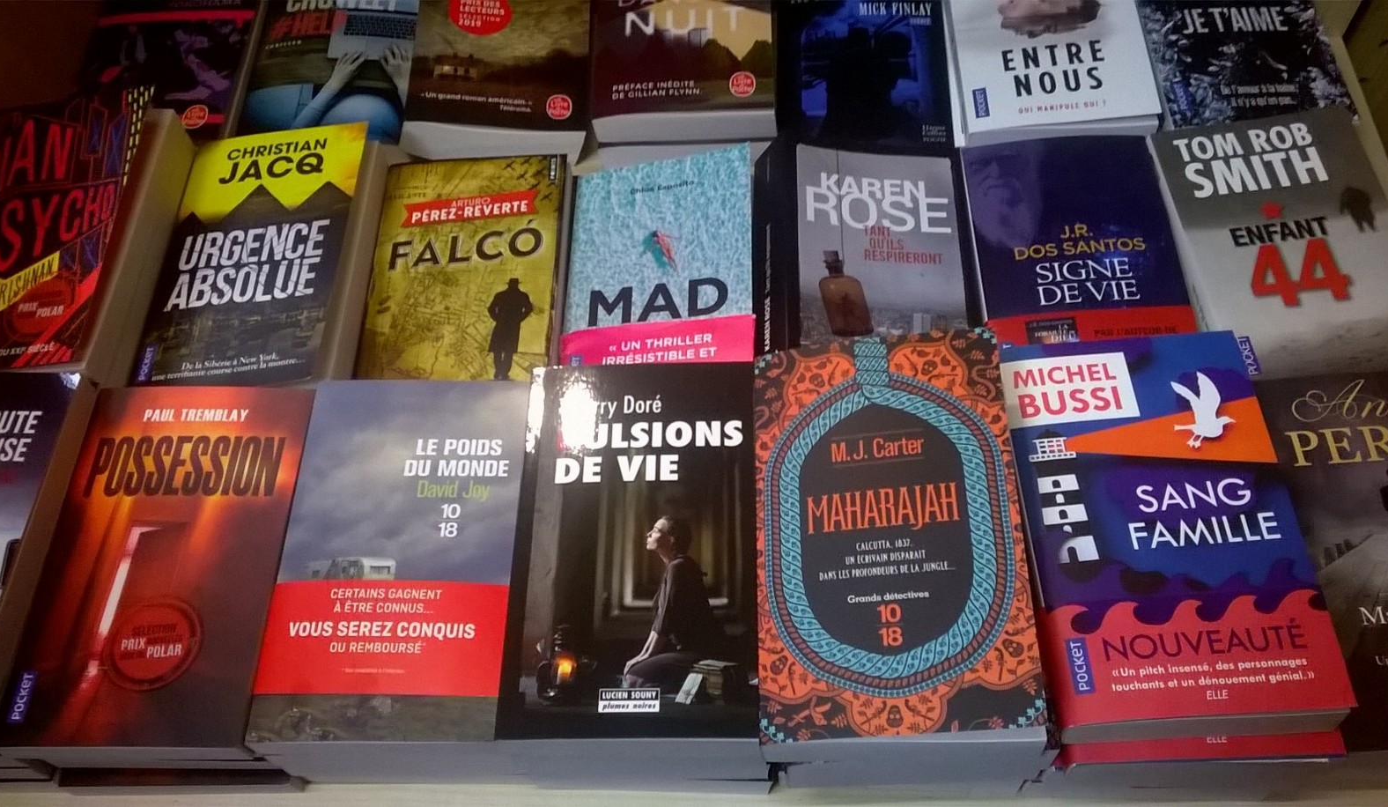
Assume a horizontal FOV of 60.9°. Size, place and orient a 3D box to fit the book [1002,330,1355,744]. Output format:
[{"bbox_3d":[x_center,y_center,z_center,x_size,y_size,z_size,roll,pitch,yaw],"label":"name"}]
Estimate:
[{"bbox_3d":[0.198,0.052,0.510,0.108,0.026,0.177,-5,57,6],"label":"book"}]

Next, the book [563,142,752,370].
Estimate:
[{"bbox_3d":[-0.017,-0.063,0.669,0.108,0.024,0.177,-7,59,13],"label":"book"}]

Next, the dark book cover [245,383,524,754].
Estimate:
[{"bbox_3d":[-0.136,0.072,0.555,0.108,0.021,0.177,0,61,2],"label":"dark book cover"}]

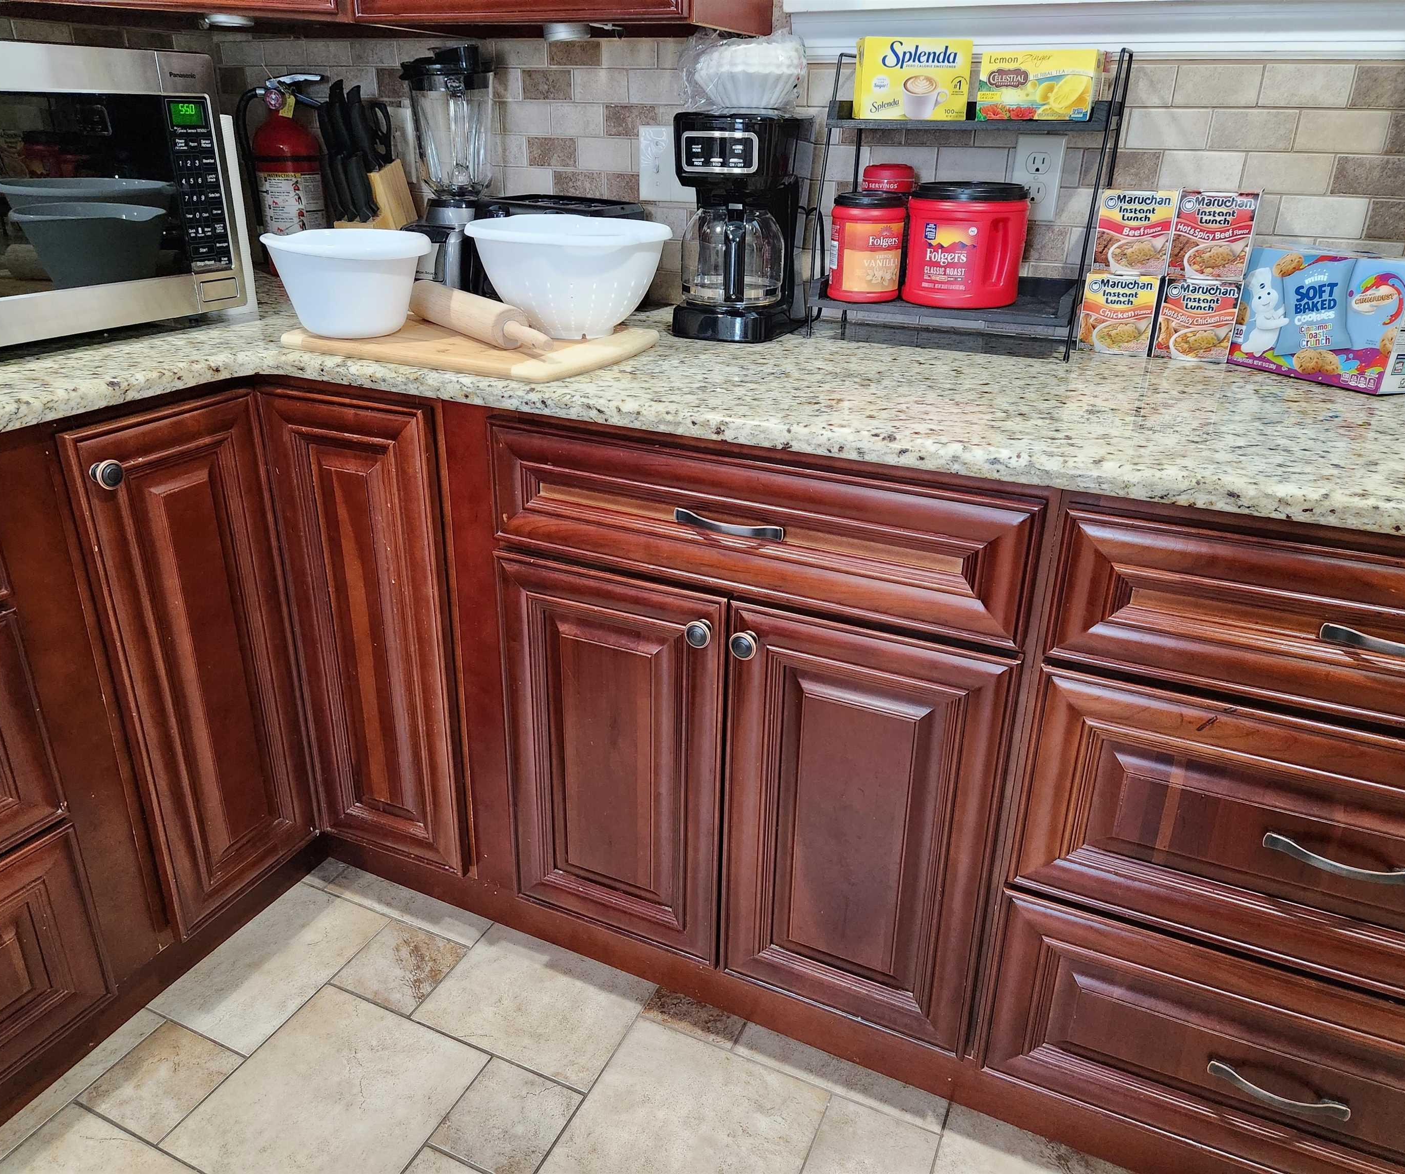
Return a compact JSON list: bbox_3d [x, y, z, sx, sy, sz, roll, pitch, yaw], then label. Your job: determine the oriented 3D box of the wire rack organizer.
[{"bbox_3d":[0.357,-0.532,1.446,0.372,0.375,0.160,12,26,22],"label":"wire rack organizer"}]

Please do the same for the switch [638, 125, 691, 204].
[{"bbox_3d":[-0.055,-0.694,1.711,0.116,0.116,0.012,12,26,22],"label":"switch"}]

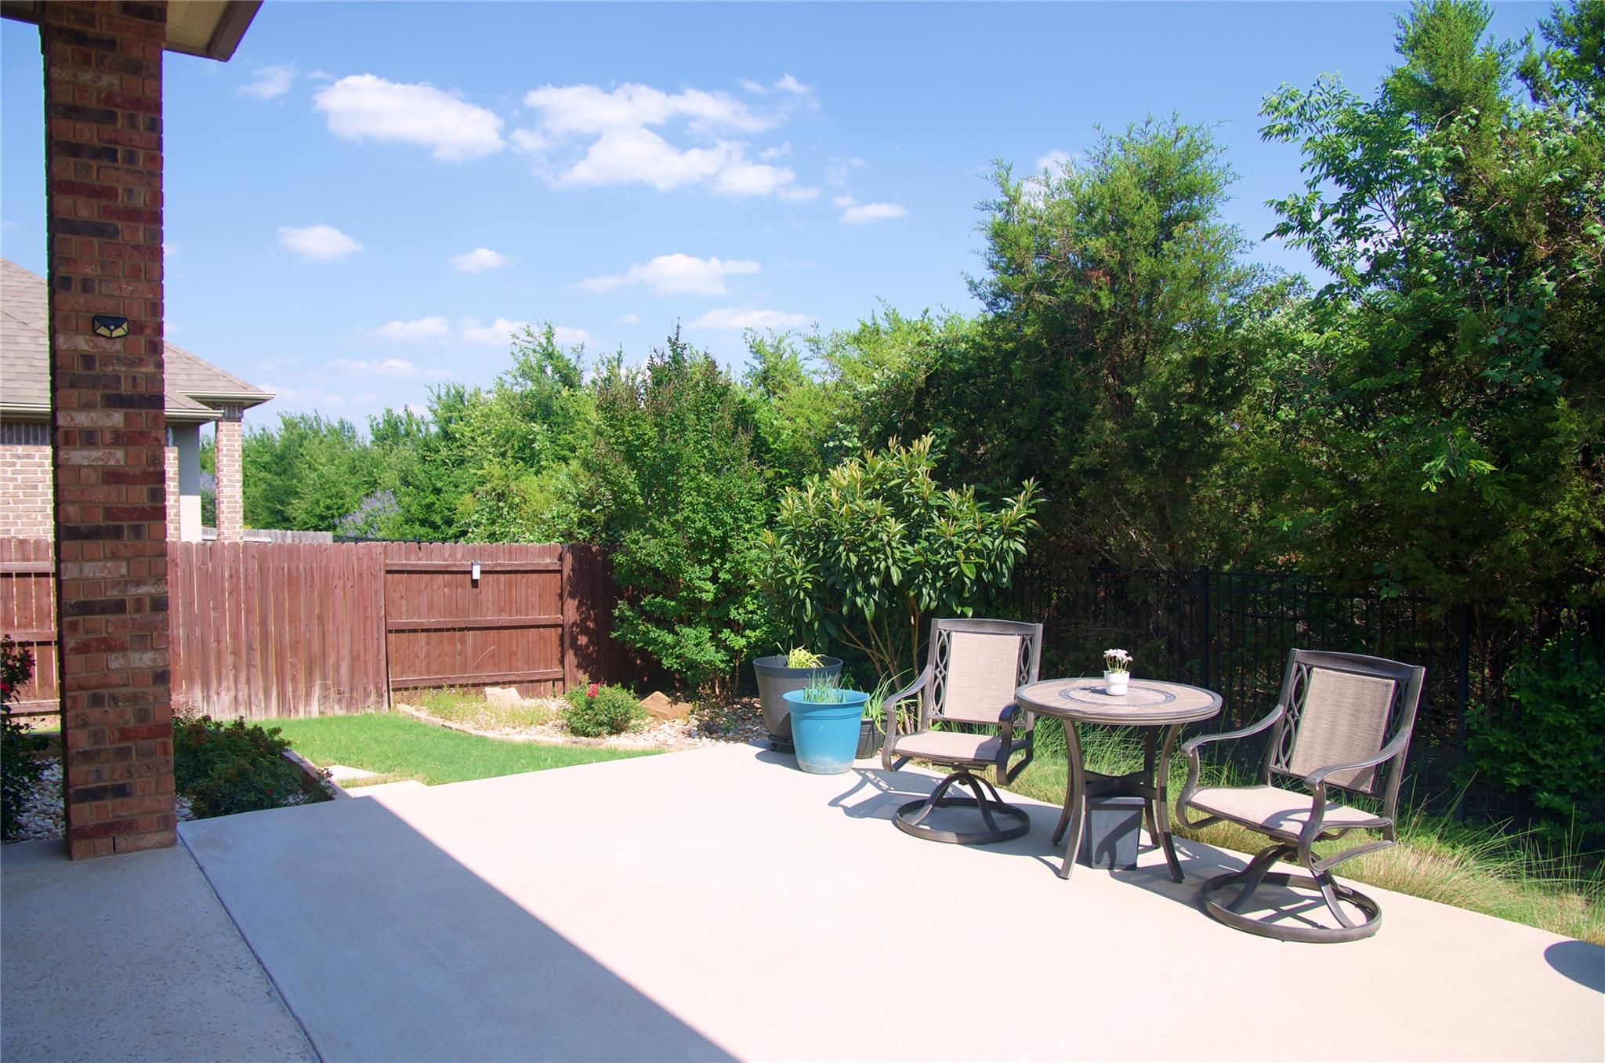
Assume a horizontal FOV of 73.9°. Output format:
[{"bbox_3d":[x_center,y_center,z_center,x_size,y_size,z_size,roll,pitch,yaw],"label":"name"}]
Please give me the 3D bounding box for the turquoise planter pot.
[{"bbox_3d":[0.145,1.213,6.383,0.512,0.432,0.512,-1,1,0],"label":"turquoise planter pot"}]

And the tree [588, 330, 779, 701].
[{"bbox_3d":[-1.258,-0.176,11.100,1.930,3.829,1.850,-1,1,0],"label":"tree"}]

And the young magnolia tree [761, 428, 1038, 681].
[{"bbox_3d":[0.684,0.393,7.304,1.880,2.096,1.800,-1,1,0],"label":"young magnolia tree"}]

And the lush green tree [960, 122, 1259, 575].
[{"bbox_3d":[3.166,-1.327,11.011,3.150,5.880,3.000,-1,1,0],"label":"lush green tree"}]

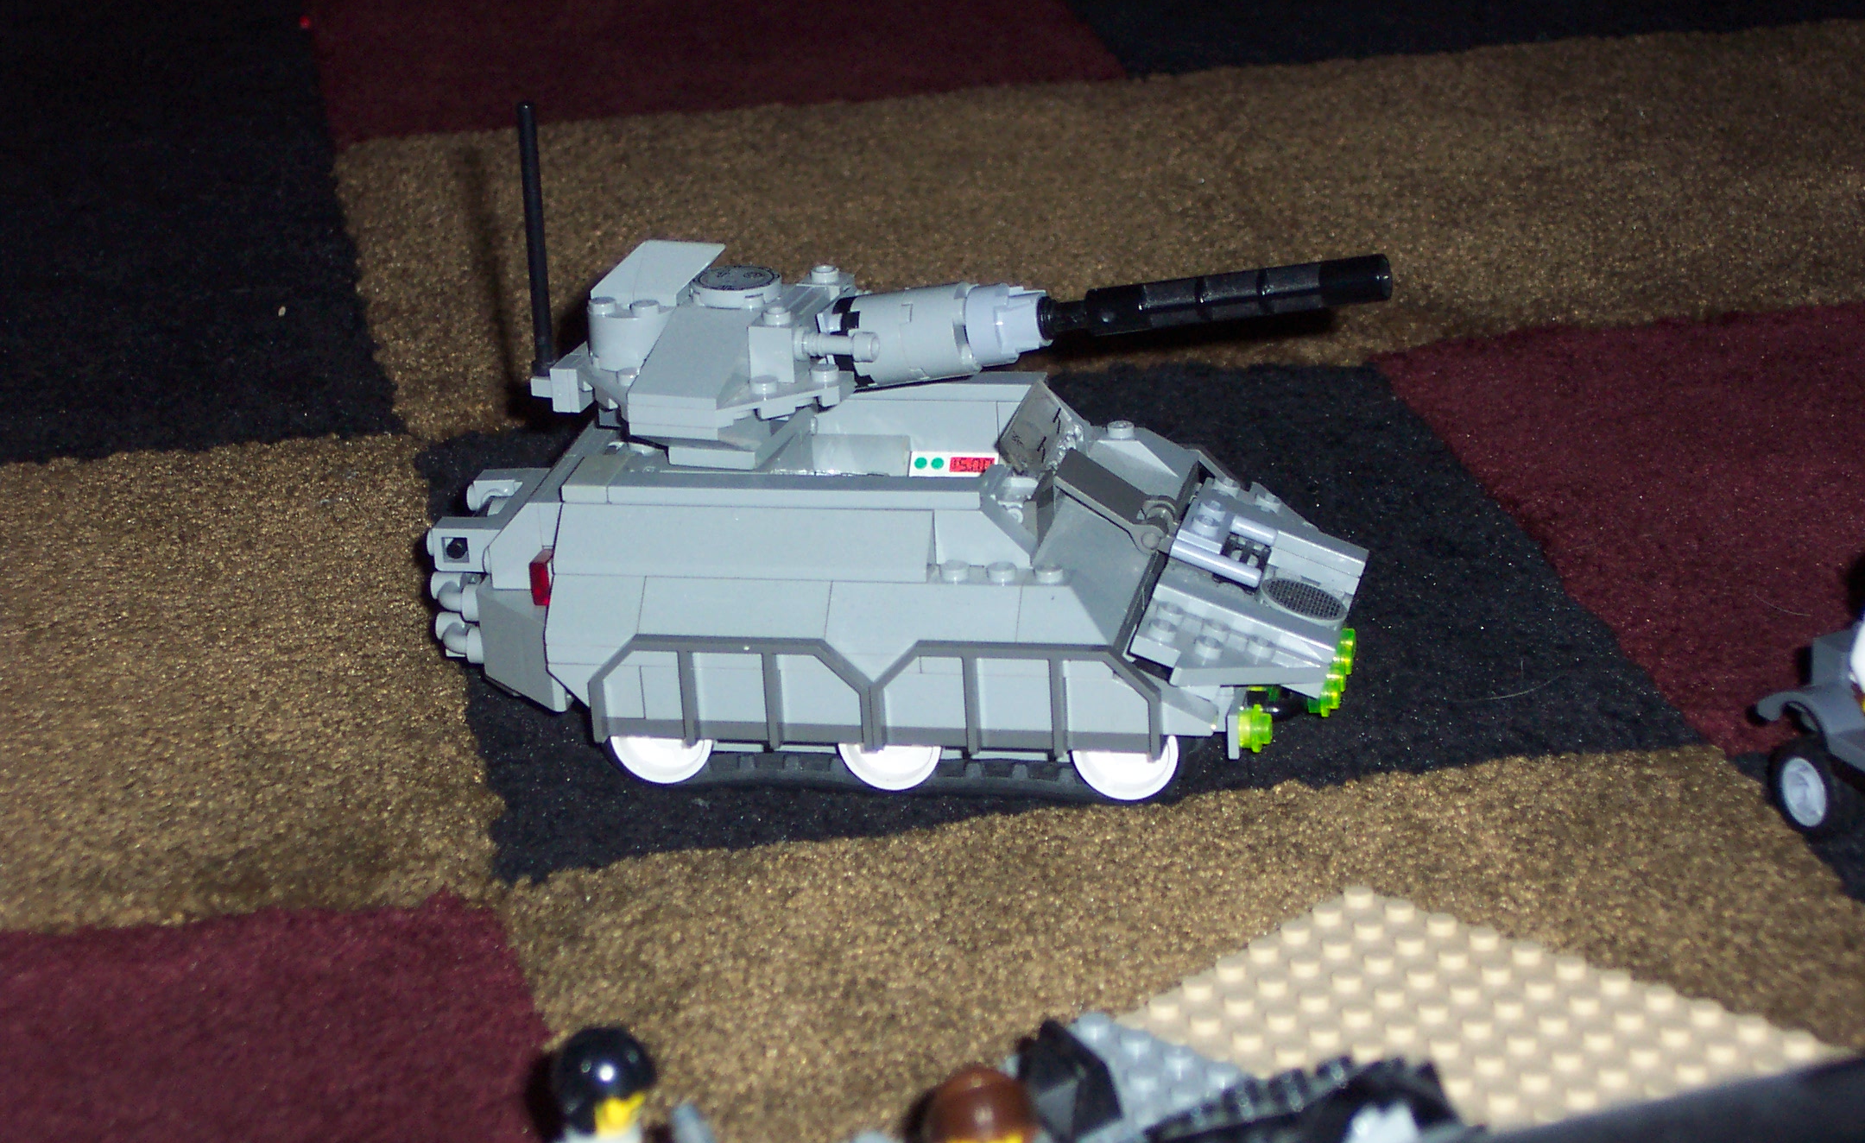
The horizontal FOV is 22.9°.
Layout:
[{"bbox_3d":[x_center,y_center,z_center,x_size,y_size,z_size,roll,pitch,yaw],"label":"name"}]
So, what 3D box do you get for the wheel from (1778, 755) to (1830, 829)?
[{"bbox_3d":[0.143,0.034,0.740,0.008,0.011,0.011,-14,24,-26],"label":"wheel"}]

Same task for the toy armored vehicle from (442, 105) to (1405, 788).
[{"bbox_3d":[-0.004,-0.029,0.794,0.168,0.111,0.105,1,22,11],"label":"toy armored vehicle"}]

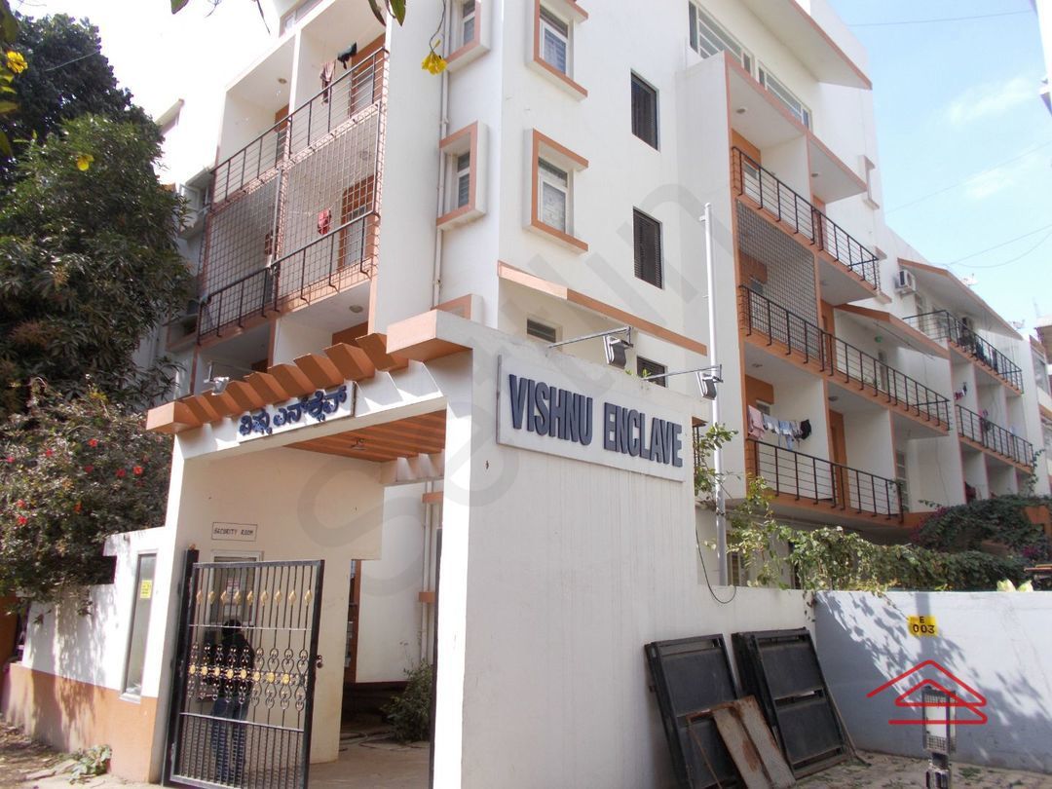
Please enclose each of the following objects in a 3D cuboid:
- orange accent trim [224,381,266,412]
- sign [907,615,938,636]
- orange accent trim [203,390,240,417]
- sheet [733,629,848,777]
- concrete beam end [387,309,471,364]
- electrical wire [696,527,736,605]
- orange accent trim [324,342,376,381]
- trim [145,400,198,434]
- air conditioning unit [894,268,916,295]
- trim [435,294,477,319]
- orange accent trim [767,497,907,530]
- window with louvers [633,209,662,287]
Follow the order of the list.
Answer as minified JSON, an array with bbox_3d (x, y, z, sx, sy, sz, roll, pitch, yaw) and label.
[{"bbox_3d":[-2.684,0.031,7.485,0.260,0.220,0.340,-12,-19,41],"label":"orange accent trim"},{"bbox_3d":[3.994,2.342,7.984,0.279,0.205,0.020,-12,-19,42],"label":"sign"},{"bbox_3d":[-3.011,0.101,7.779,0.260,0.220,0.340,-12,-19,41],"label":"orange accent trim"},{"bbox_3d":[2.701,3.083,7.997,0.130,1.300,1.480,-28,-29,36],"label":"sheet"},{"bbox_3d":[-0.702,-0.409,5.745,0.566,0.194,0.343,-12,-19,42],"label":"concrete beam end"},{"bbox_3d":[1.836,1.647,7.548,0.080,0.680,0.700,-12,-19,41],"label":"electrical wire"},{"bbox_3d":[-1.429,-0.237,6.357,0.260,0.220,0.340,-12,-19,41],"label":"orange accent trim"},{"bbox_3d":[-3.707,0.262,8.415,0.650,0.220,0.370,-12,-19,41],"label":"trim"},{"bbox_3d":[12.268,-3.596,25.487,0.290,0.580,0.840,-12,-19,42],"label":"air conditioning unit"},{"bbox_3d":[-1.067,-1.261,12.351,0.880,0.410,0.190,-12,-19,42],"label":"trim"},{"bbox_3d":[6.711,2.487,16.918,0.160,0.260,7.450,-12,-19,42],"label":"orange accent trim"},{"bbox_3d":[2.342,-2.785,15.166,0.110,1.430,0.920,-12,-19,42],"label":"window with louvers"}]

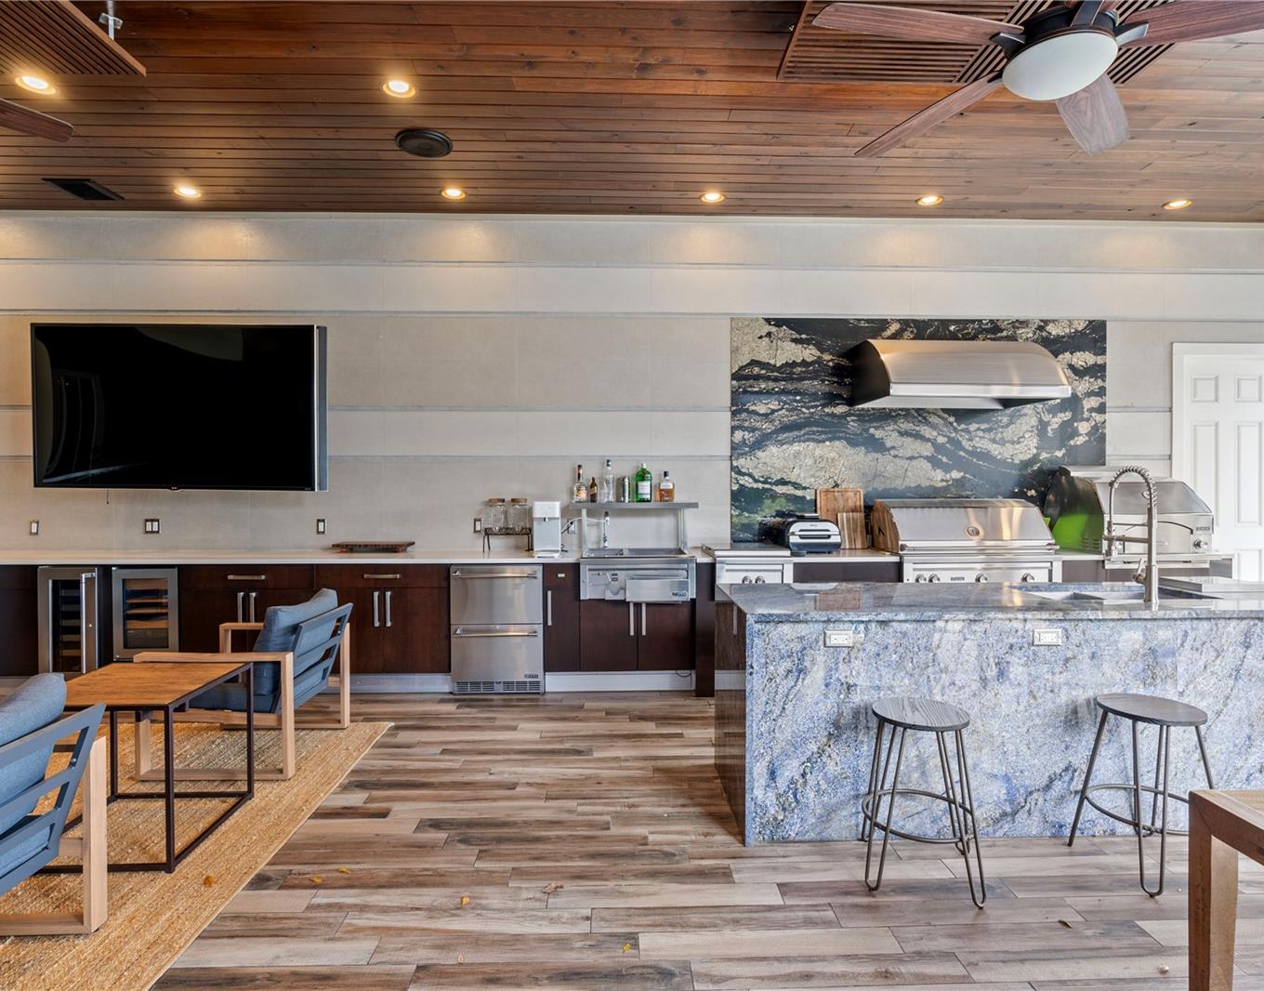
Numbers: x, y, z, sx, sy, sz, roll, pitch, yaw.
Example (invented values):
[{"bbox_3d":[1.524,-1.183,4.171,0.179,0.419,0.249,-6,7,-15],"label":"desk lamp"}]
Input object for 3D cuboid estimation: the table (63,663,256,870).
[{"bbox_3d":[-1.979,1.049,2.809,0.617,0.601,0.590,0,1,-2],"label":"table"}]

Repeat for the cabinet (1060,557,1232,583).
[{"bbox_3d":[3.553,0.885,5.191,1.208,0.910,0.670,0,0,-2],"label":"cabinet"}]

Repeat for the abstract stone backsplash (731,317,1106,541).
[{"bbox_3d":[2.240,-0.480,5.471,2.962,1.792,0.030,0,0,-2],"label":"abstract stone backsplash"}]

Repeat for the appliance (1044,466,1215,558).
[{"bbox_3d":[3.619,0.101,5.142,0.770,0.648,0.610,0,0,-2],"label":"appliance"}]

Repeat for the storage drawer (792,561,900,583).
[{"bbox_3d":[1.435,0.546,4.958,0.733,0.198,0.480,0,1,-2],"label":"storage drawer"}]

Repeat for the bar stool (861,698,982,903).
[{"bbox_3d":[1.042,1.075,2.542,0.400,0.588,0.400,0,0,15],"label":"bar stool"}]

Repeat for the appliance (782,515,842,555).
[{"bbox_3d":[1.261,0.278,5.048,0.365,0.268,0.380,0,1,-2],"label":"appliance"}]

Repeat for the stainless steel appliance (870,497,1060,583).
[{"bbox_3d":[2.321,0.356,4.992,1.066,0.645,0.680,0,1,-2],"label":"stainless steel appliance"}]

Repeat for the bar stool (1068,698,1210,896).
[{"bbox_3d":[1.916,1.074,2.593,0.400,0.588,0.400,0,0,-12],"label":"bar stool"}]

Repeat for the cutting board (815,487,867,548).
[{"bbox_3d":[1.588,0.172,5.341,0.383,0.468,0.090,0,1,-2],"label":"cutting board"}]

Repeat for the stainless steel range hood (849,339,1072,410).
[{"bbox_3d":[2.324,-0.895,5.035,1.226,0.465,0.710,0,1,-2],"label":"stainless steel range hood"}]

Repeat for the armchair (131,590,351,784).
[{"bbox_3d":[-1.964,0.925,3.652,0.760,0.818,0.720,0,1,-2],"label":"armchair"}]

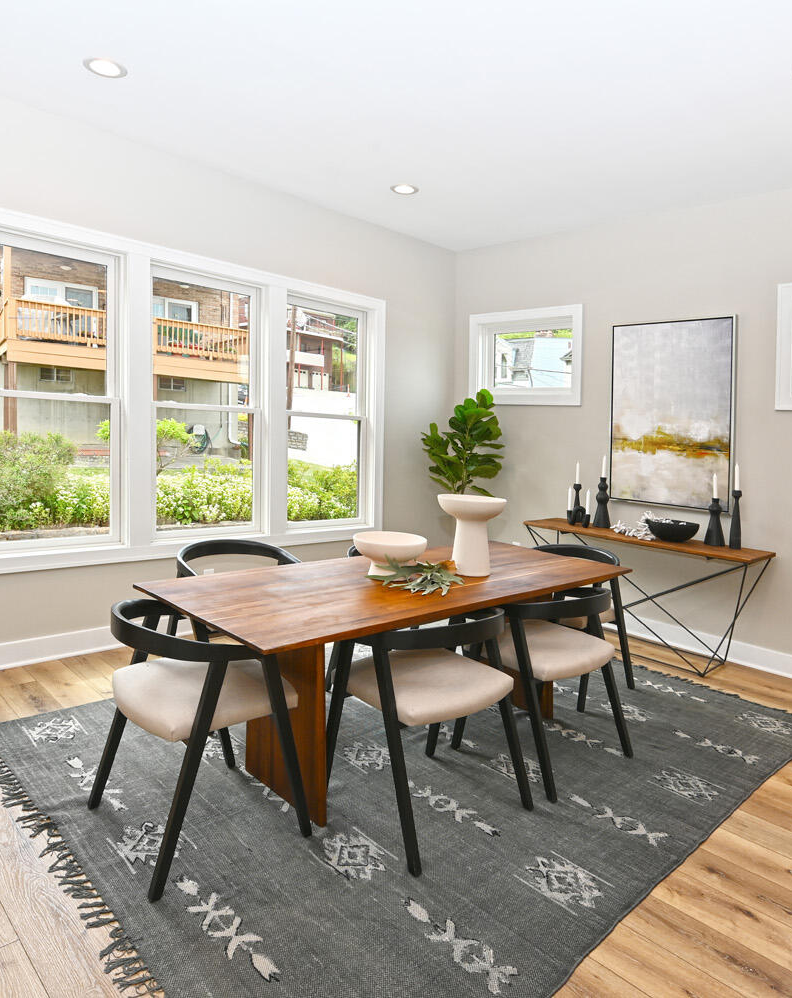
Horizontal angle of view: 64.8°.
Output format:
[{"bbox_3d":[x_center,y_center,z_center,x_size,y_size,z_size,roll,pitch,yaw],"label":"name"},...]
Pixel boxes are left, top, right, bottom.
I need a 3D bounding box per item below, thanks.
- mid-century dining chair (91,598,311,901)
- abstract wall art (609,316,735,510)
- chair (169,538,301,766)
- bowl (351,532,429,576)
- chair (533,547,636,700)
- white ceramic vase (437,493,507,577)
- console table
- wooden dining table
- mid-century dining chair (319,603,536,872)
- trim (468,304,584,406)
[{"bbox_3d":[-0.678,0.759,2.189,0.579,0.776,0.628,-1,6,-42],"label":"mid-century dining chair"},{"bbox_3d":[1.999,-0.609,4.580,0.050,1.350,0.892,-6,8,-44],"label":"abstract wall art"},{"bbox_3d":[-0.820,0.635,3.190,0.640,0.760,0.580,-2,6,-44],"label":"chair"},{"bbox_3d":[-0.015,0.261,2.780,0.332,0.164,0.332,3,4,0],"label":"bowl"},{"bbox_3d":[0.954,0.679,3.568,0.577,0.765,0.640,-2,6,-44],"label":"chair"},{"bbox_3d":[0.368,0.174,2.914,0.322,0.350,0.322,3,4,0],"label":"white ceramic vase"},{"bbox_3d":[1.716,0.670,4.468,0.450,0.788,1.622,-3,8,-44],"label":"console table"},{"bbox_3d":[0.111,0.730,2.853,2.225,0.770,0.927,-2,6,-44],"label":"wooden dining table"},{"bbox_3d":[0.125,0.774,2.320,0.644,0.760,0.577,-2,6,-44],"label":"mid-century dining chair"},{"bbox_3d":[1.114,-1.231,5.484,0.100,0.811,1.157,-5,10,-45],"label":"trim"}]

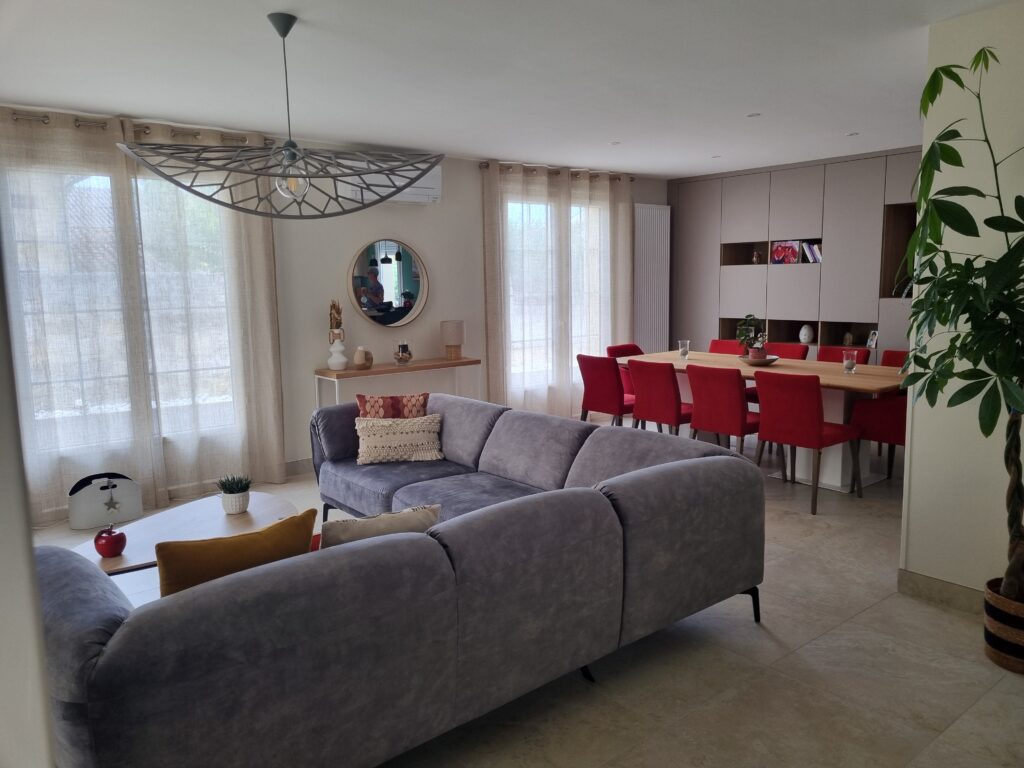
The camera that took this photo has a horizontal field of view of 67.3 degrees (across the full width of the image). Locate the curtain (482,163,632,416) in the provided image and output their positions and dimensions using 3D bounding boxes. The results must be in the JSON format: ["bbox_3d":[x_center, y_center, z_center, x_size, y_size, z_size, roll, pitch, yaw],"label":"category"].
[{"bbox_3d":[0.505,-0.795,7.395,1.900,2.480,0.150,-7,10,-39],"label":"curtain"}]

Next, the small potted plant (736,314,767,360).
[{"bbox_3d":[1.899,-0.342,6.087,0.225,0.370,0.225,-7,10,-39],"label":"small potted plant"}]

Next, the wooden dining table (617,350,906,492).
[{"bbox_3d":[1.948,0.238,6.153,1.270,0.765,2.550,-7,10,-40],"label":"wooden dining table"}]

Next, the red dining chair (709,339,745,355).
[{"bbox_3d":[1.838,0.054,7.042,0.600,0.860,0.440,-7,10,-39],"label":"red dining chair"}]

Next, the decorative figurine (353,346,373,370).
[{"bbox_3d":[-1.143,-0.200,5.926,0.135,0.180,0.085,-7,10,-39],"label":"decorative figurine"}]

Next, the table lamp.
[{"bbox_3d":[-0.506,-0.378,6.651,0.210,0.340,0.210,-1,8,0],"label":"table lamp"}]

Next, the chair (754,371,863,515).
[{"bbox_3d":[1.945,0.332,5.046,0.620,0.870,0.445,-7,10,-40],"label":"chair"}]

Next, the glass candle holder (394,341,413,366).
[{"bbox_3d":[-0.893,-0.256,6.327,0.150,0.197,0.150,-1,8,0],"label":"glass candle holder"}]

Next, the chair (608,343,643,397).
[{"bbox_3d":[1.200,0.098,6.813,0.560,0.860,0.600,-7,10,-39],"label":"chair"}]

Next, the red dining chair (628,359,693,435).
[{"bbox_3d":[1.246,0.236,5.863,0.620,0.870,0.445,-7,10,-40],"label":"red dining chair"}]

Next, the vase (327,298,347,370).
[{"bbox_3d":[-1.336,-0.378,5.887,0.150,0.550,0.150,-7,10,-39],"label":"vase"}]

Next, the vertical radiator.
[{"bbox_3d":[1.510,-0.929,8.416,0.585,2.000,0.090,-7,10,-40],"label":"vertical radiator"}]

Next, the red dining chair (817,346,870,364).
[{"bbox_3d":[2.541,0.160,6.262,0.620,0.870,0.445,-7,10,-40],"label":"red dining chair"}]

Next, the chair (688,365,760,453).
[{"bbox_3d":[1.588,0.285,5.448,0.620,0.870,0.445,-7,10,-40],"label":"chair"}]

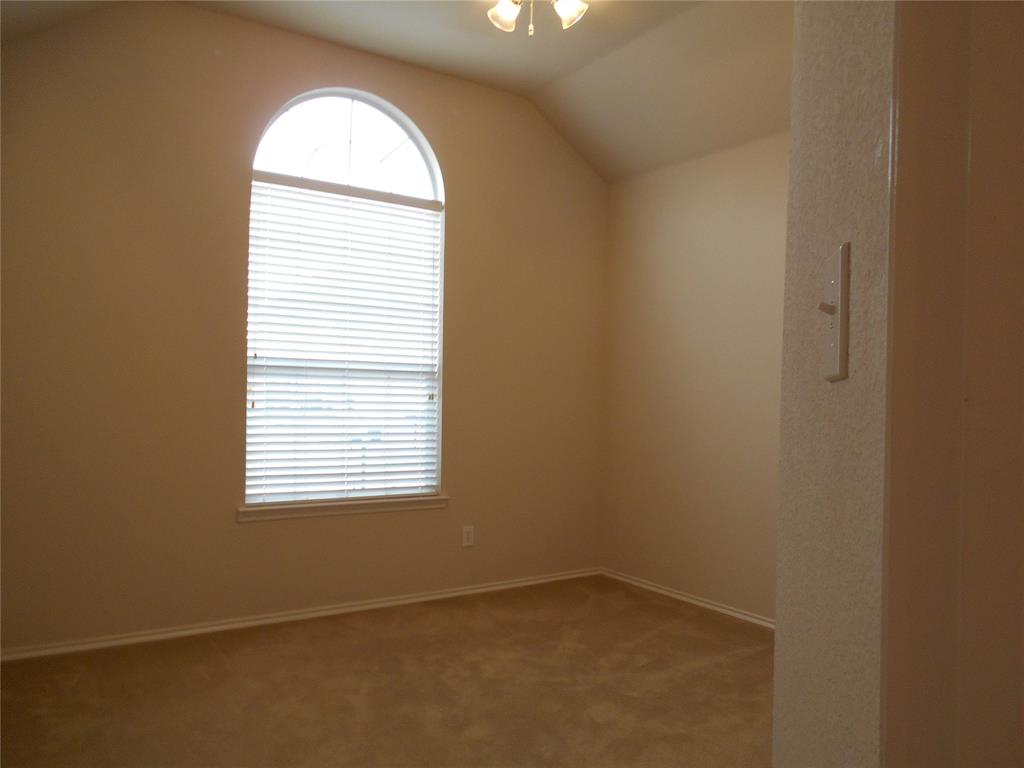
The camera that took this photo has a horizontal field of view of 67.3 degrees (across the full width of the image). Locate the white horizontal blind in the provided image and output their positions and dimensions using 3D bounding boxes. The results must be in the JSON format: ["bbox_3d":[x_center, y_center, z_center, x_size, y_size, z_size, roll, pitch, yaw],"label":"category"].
[{"bbox_3d":[-0.833,-0.209,3.905,1.012,1.582,0.065,2,-1,-34],"label":"white horizontal blind"}]

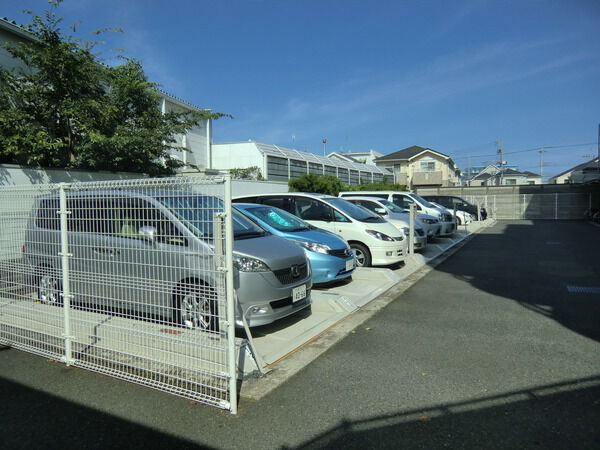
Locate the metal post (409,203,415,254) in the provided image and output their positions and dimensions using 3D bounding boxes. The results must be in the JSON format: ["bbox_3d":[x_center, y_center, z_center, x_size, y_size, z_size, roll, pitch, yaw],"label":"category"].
[{"bbox_3d":[2.865,0.090,10.691,0.120,1.360,0.120,1,3,28],"label":"metal post"}]

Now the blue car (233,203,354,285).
[{"bbox_3d":[-0.898,0.326,8.257,4.100,1.525,1.700,1,4,28],"label":"blue car"}]

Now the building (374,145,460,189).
[{"bbox_3d":[13.679,-5.008,47.525,8.400,8.100,8.500,1,3,28],"label":"building"}]

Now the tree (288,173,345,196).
[{"bbox_3d":[0.738,-0.862,19.242,2.000,2.900,3.000,1,3,28],"label":"tree"}]

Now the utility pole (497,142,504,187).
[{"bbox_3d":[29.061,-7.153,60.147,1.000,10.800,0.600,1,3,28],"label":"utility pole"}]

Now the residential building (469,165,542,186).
[{"bbox_3d":[33.593,-5.990,68.004,11.800,7.600,9.000,1,3,28],"label":"residential building"}]

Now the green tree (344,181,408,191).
[{"bbox_3d":[4.870,-1.216,26.890,1.700,2.750,11.500,1,3,28],"label":"green tree"}]

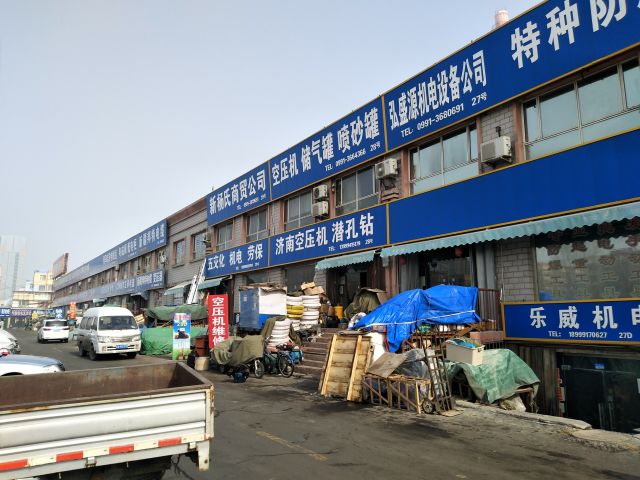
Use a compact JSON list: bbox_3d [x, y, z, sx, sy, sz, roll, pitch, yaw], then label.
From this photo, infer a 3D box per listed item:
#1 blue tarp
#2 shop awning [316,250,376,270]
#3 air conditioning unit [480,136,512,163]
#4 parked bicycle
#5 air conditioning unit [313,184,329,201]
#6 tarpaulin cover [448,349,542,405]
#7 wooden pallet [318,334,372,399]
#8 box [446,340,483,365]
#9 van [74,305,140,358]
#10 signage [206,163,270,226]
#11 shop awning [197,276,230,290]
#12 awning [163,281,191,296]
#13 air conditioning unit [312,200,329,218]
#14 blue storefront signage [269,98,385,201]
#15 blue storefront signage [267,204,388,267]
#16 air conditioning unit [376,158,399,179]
[{"bbox_3d":[2.244,1.871,11.425,1.200,1.430,2.850,5,-10,-33],"label":"blue tarp"},{"bbox_3d":[1.019,0.862,20.522,0.580,0.470,3.650,4,-10,-33],"label":"shop awning"},{"bbox_3d":[5.252,-2.659,14.356,0.320,0.555,0.769,4,-10,-33],"label":"air conditioning unit"},{"bbox_3d":[-1.092,3.072,12.512,0.500,0.910,1.500,4,-10,-33],"label":"parked bicycle"},{"bbox_3d":[-0.012,-2.001,20.396,0.320,0.550,0.780,5,-10,-33],"label":"air conditioning unit"},{"bbox_3d":[3.088,2.399,8.563,0.850,0.800,1.300,4,-10,-33],"label":"tarpaulin cover"},{"bbox_3d":[0.482,2.487,9.434,0.120,1.200,1.200,23,-20,-29],"label":"wooden pallet"},{"bbox_3d":[2.720,2.132,9.028,0.320,0.380,0.600,4,-10,-33],"label":"box"},{"bbox_3d":[-9.411,4.070,21.333,1.700,2.080,4.800,5,-10,-33],"label":"van"},{"bbox_3d":[-5.378,-2.668,30.338,0.200,2.331,9.690,4,-10,-33],"label":"signage"},{"bbox_3d":[-6.524,2.607,29.316,0.600,0.590,3.800,5,-10,-33],"label":"shop awning"},{"bbox_3d":[-11.356,3.885,38.795,0.700,0.880,4.200,4,-10,-33],"label":"awning"},{"bbox_3d":[-0.007,-1.309,20.290,0.320,0.550,0.780,5,-10,-33],"label":"air conditioning unit"},{"bbox_3d":[-0.072,-3.569,20.822,0.200,2.100,8.820,1,-8,-34],"label":"blue storefront signage"},{"bbox_3d":[-0.036,0.033,20.399,0.200,1.450,8.920,5,-10,-33],"label":"blue storefront signage"},{"bbox_3d":[2.539,-2.660,18.375,0.330,0.572,0.805,4,-10,-33],"label":"air conditioning unit"}]

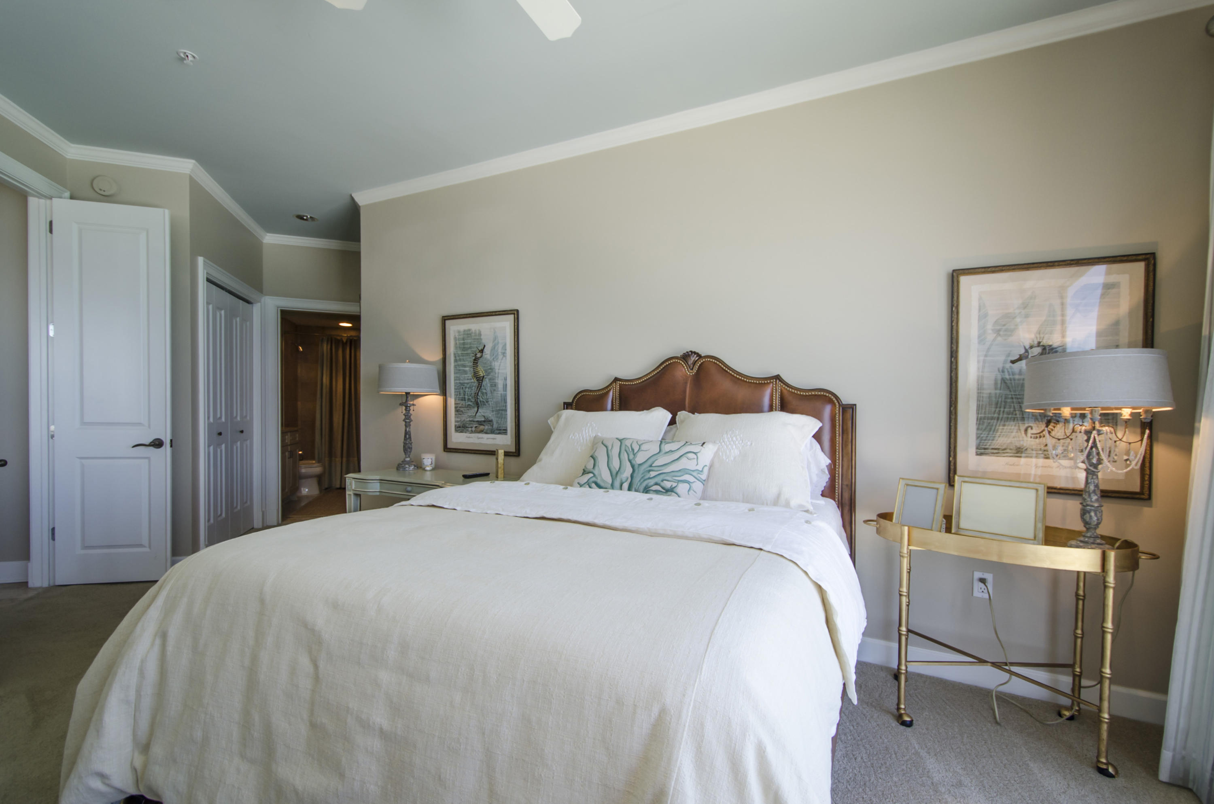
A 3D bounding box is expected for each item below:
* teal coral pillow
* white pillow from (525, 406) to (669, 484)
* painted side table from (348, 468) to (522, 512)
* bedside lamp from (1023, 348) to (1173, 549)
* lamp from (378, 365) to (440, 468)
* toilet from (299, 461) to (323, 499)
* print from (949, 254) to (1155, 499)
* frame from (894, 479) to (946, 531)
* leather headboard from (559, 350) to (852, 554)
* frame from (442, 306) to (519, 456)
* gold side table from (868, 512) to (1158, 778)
[{"bbox_3d":[0.158,0.297,2.259,0.610,0.330,0.140,1,-41,26],"label":"teal coral pillow"},{"bbox_3d":[-0.053,0.247,2.553,0.710,0.500,0.180,1,-41,26],"label":"white pillow"},{"bbox_3d":[-1.082,0.843,3.239,1.080,0.720,0.490,1,1,26],"label":"painted side table"},{"bbox_3d":[1.754,0.179,1.822,0.390,0.710,0.390,1,1,26],"label":"bedside lamp"},{"bbox_3d":[-1.325,0.103,3.406,0.390,0.745,0.390,1,1,26],"label":"lamp"},{"bbox_3d":[-3.898,0.773,6.268,0.700,0.740,0.380,0,1,-19],"label":"toilet"},{"bbox_3d":[1.795,-0.102,2.068,0.645,0.940,0.030,1,1,26],"label":"print"},{"bbox_3d":[1.250,0.428,2.016,0.035,0.220,0.165,23,-13,-35],"label":"frame"},{"bbox_3d":[0.453,0.478,2.690,1.560,1.480,0.090,1,1,26],"label":"leather headboard"},{"bbox_3d":[-0.854,-0.122,3.384,0.648,0.940,0.030,1,1,26],"label":"frame"},{"bbox_3d":[1.471,0.861,1.926,0.880,0.755,0.450,1,1,26],"label":"gold side table"}]

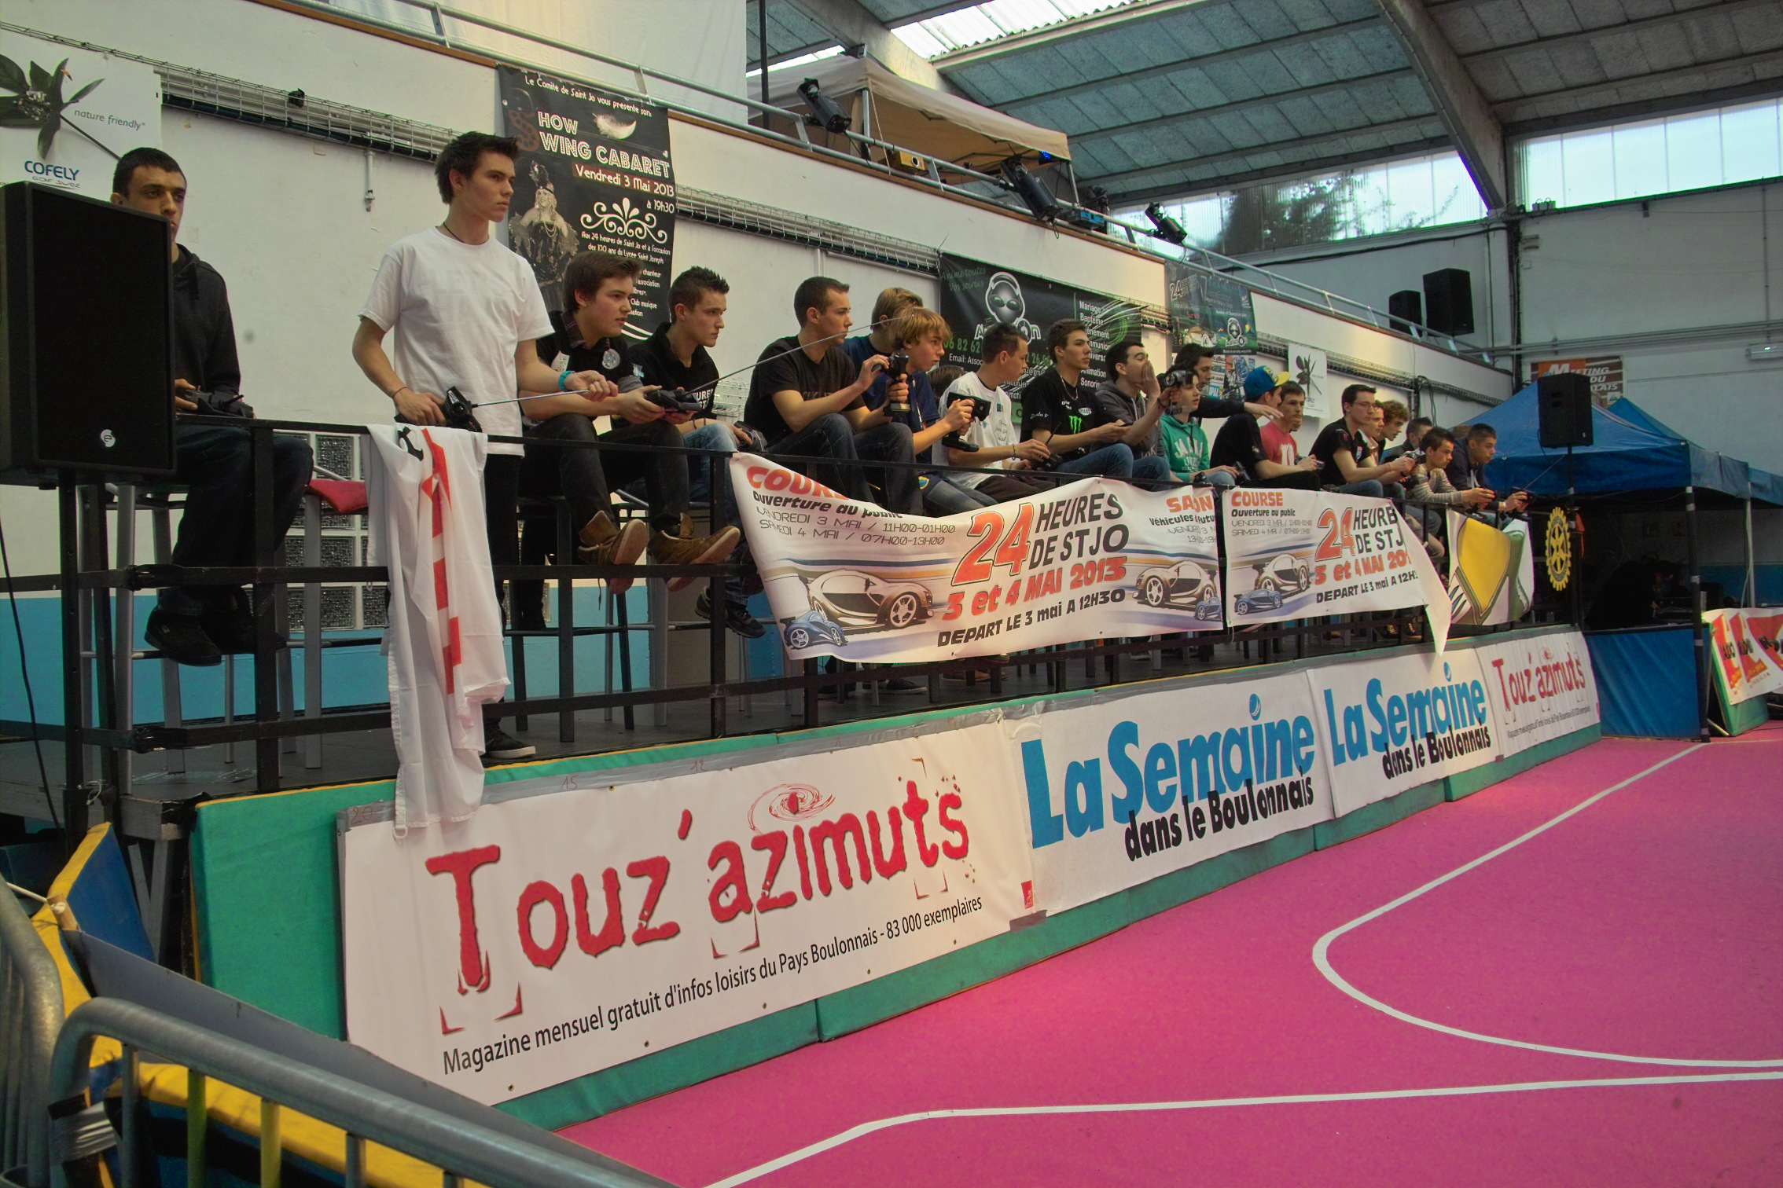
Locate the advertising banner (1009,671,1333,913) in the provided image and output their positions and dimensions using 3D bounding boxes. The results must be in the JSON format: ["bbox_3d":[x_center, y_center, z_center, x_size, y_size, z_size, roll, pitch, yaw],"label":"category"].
[{"bbox_3d":[1.429,0.860,7.226,0.050,0.800,2.950,-11,-5,38],"label":"advertising banner"}]

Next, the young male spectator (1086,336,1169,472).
[{"bbox_3d":[1.226,-0.662,7.824,0.500,1.280,0.680,-2,1,-43],"label":"young male spectator"}]

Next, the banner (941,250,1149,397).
[{"bbox_3d":[1.058,-1.626,10.208,0.050,0.920,2.450,0,1,39],"label":"banner"}]

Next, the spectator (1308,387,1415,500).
[{"bbox_3d":[3.156,-0.671,10.268,0.770,1.400,0.500,0,1,31],"label":"spectator"}]

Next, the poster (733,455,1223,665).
[{"bbox_3d":[0.576,-0.120,6.309,0.150,0.760,3.470,0,1,39],"label":"poster"}]

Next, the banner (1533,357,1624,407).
[{"bbox_3d":[7.853,-2.339,17.622,1.000,0.700,0.040,0,1,39],"label":"banner"}]

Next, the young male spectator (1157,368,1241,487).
[{"bbox_3d":[1.658,-0.560,8.388,0.480,1.330,0.680,-2,1,-43],"label":"young male spectator"}]

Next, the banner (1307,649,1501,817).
[{"bbox_3d":[3.221,0.778,9.430,0.040,0.820,2.980,-11,-6,39],"label":"banner"}]

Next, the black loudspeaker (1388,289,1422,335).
[{"bbox_3d":[5.598,-3.043,16.720,0.310,0.520,0.310,-2,1,-43],"label":"black loudspeaker"}]

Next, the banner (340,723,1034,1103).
[{"bbox_3d":[-0.413,0.917,4.885,0.040,0.820,2.940,-11,-6,39],"label":"banner"}]

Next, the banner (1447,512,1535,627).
[{"bbox_3d":[4.332,-0.197,11.023,0.080,0.780,2.050,0,1,39],"label":"banner"}]

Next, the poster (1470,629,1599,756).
[{"bbox_3d":[4.952,0.731,11.649,0.050,0.800,2.700,-11,-5,38],"label":"poster"}]

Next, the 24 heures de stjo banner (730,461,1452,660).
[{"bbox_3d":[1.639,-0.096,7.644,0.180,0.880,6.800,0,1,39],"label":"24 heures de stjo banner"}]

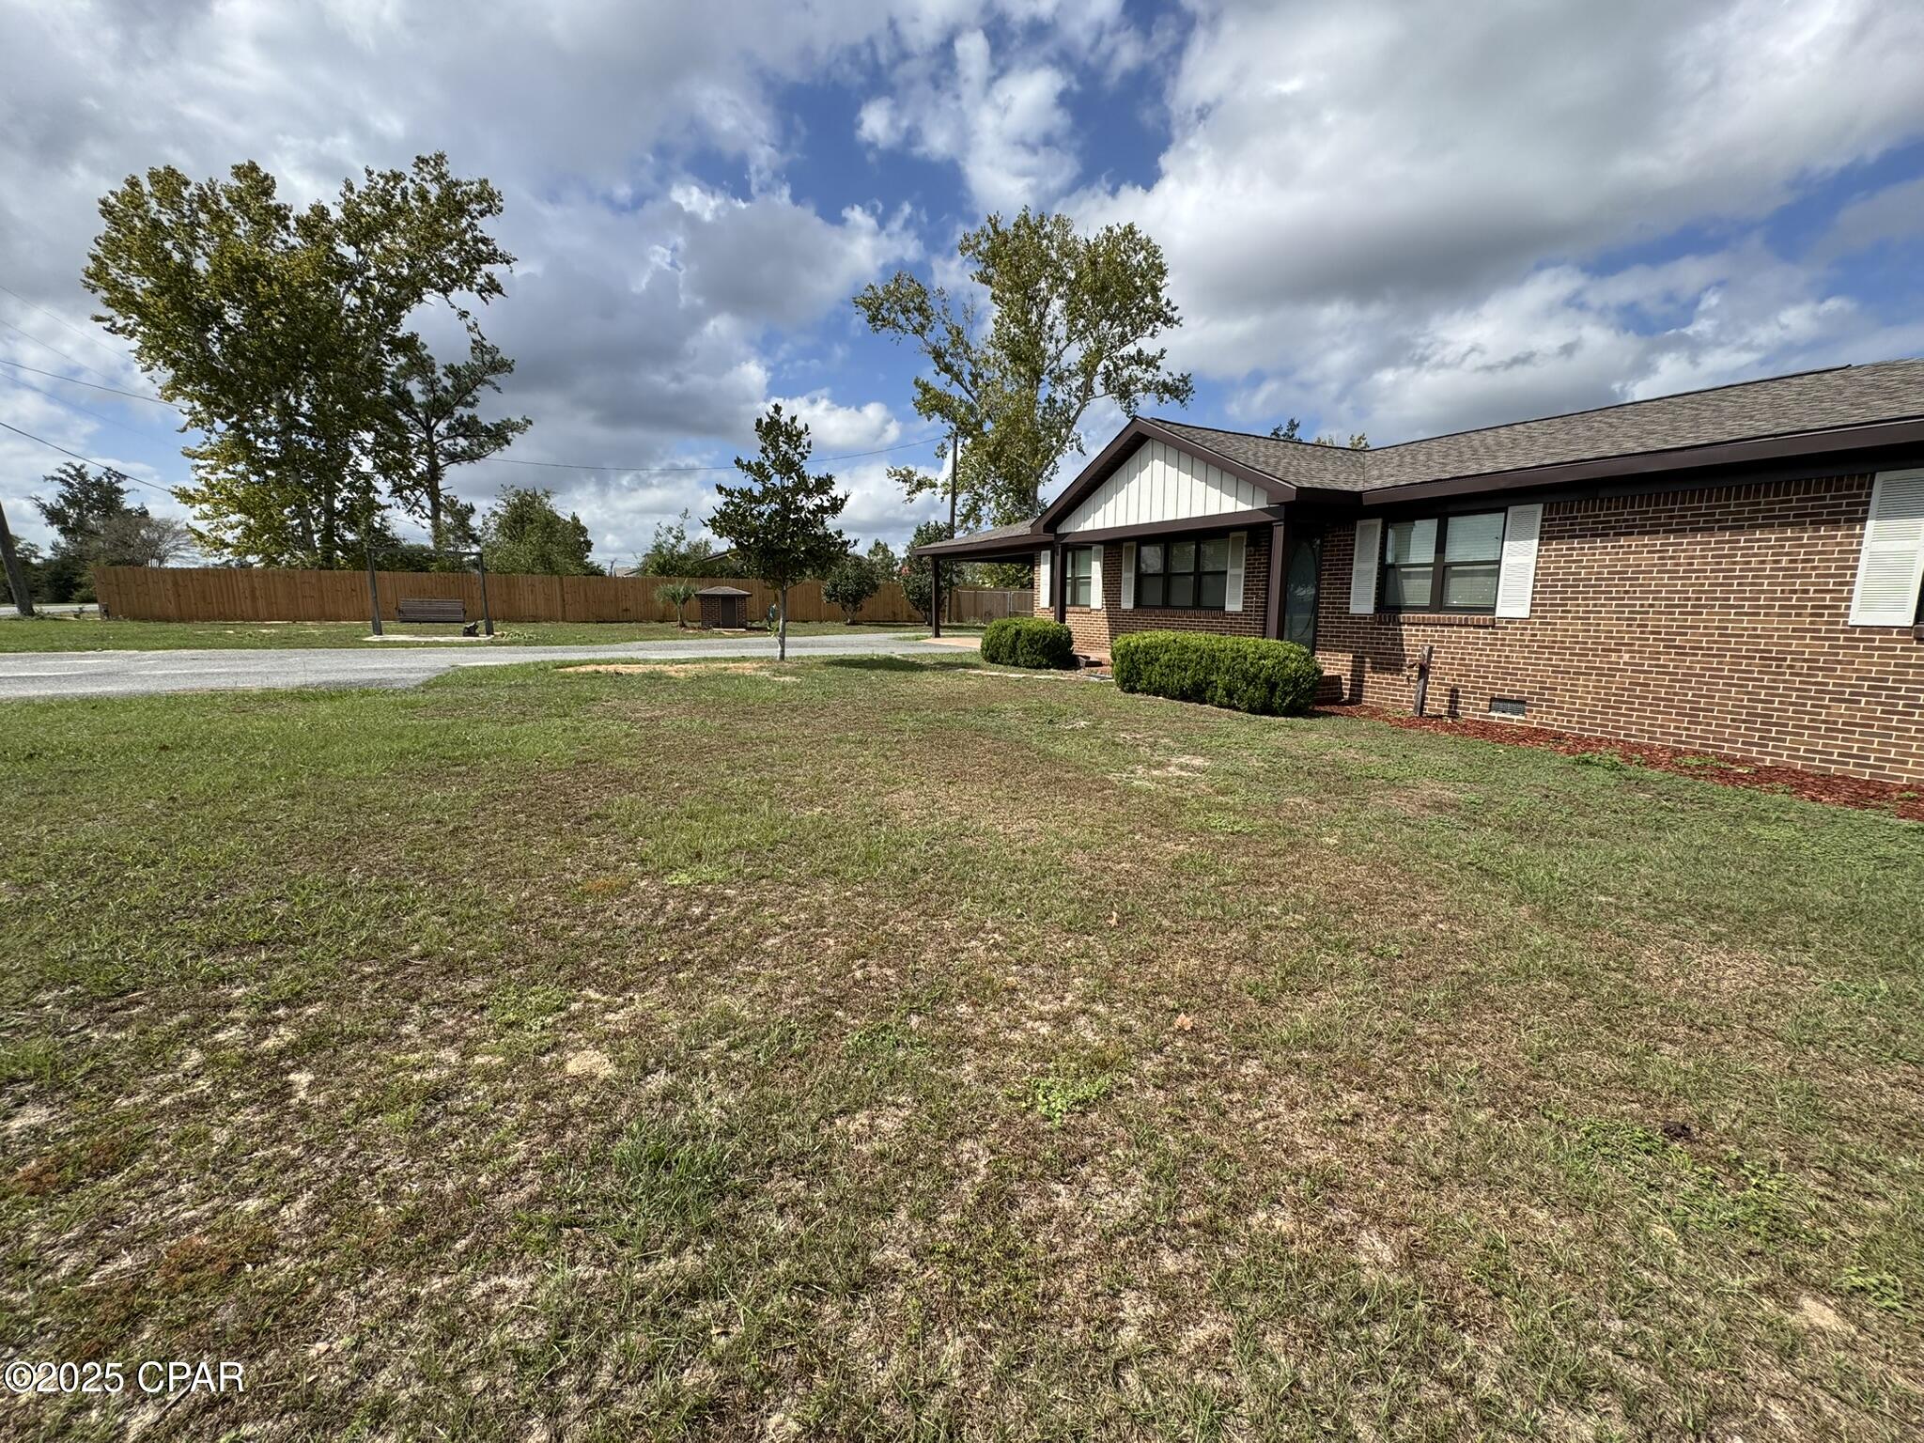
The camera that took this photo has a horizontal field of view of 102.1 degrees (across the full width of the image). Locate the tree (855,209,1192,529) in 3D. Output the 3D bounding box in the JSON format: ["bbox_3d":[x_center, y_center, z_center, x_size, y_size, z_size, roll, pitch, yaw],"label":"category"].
[{"bbox_3d":[2.793,-14.307,37.091,15.589,18.597,15.589,1,9,4],"label":"tree"}]

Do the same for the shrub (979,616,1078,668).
[{"bbox_3d":[1.349,-1.584,15.265,0.900,0.930,2.100,-5,10,-27],"label":"shrub"}]

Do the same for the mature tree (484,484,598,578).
[{"bbox_3d":[-18.614,-7.539,34.647,4.590,5.678,4.590,-5,10,-27],"label":"mature tree"}]

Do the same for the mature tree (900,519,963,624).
[{"bbox_3d":[-1.203,-5.834,30.436,2.464,4.144,2.464,0,9,-2],"label":"mature tree"}]

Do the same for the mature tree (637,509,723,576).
[{"bbox_3d":[-13.972,-7.910,38.844,4.081,5.256,4.081,-3,10,-19],"label":"mature tree"}]

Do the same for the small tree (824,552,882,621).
[{"bbox_3d":[-4.233,-5.161,30.070,2.242,2.801,2.242,-1,9,-8],"label":"small tree"}]

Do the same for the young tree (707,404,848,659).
[{"bbox_3d":[-3.748,-3.823,15.971,2.814,5.141,2.814,-2,9,-13],"label":"young tree"}]

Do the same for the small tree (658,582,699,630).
[{"bbox_3d":[-10.115,-4.169,27.721,1.360,1.650,1.360,-3,10,-20],"label":"small tree"}]

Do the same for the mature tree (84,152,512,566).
[{"bbox_3d":[-26.286,-13.547,32.291,13.589,18.215,13.589,-7,12,-37],"label":"mature tree"}]

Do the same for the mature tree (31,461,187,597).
[{"bbox_3d":[-46.617,-10.348,42.752,5.860,7.718,5.860,8,13,43],"label":"mature tree"}]

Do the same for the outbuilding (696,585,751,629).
[{"bbox_3d":[-8.670,-4.162,28.262,1.920,1.480,1.480,-3,10,-20],"label":"outbuilding"}]

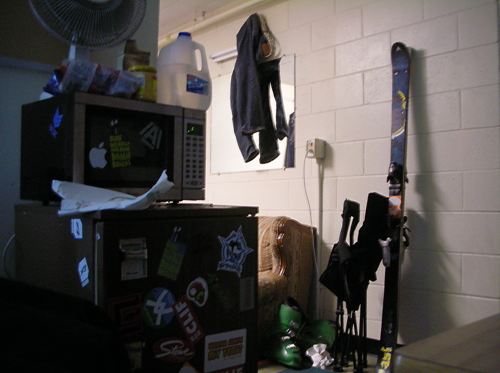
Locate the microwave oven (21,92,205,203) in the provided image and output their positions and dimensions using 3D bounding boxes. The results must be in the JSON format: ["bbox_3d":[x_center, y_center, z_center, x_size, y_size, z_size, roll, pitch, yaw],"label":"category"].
[{"bbox_3d":[-0.418,-0.093,1.568,0.327,0.295,0.456,-1,-1,42],"label":"microwave oven"}]

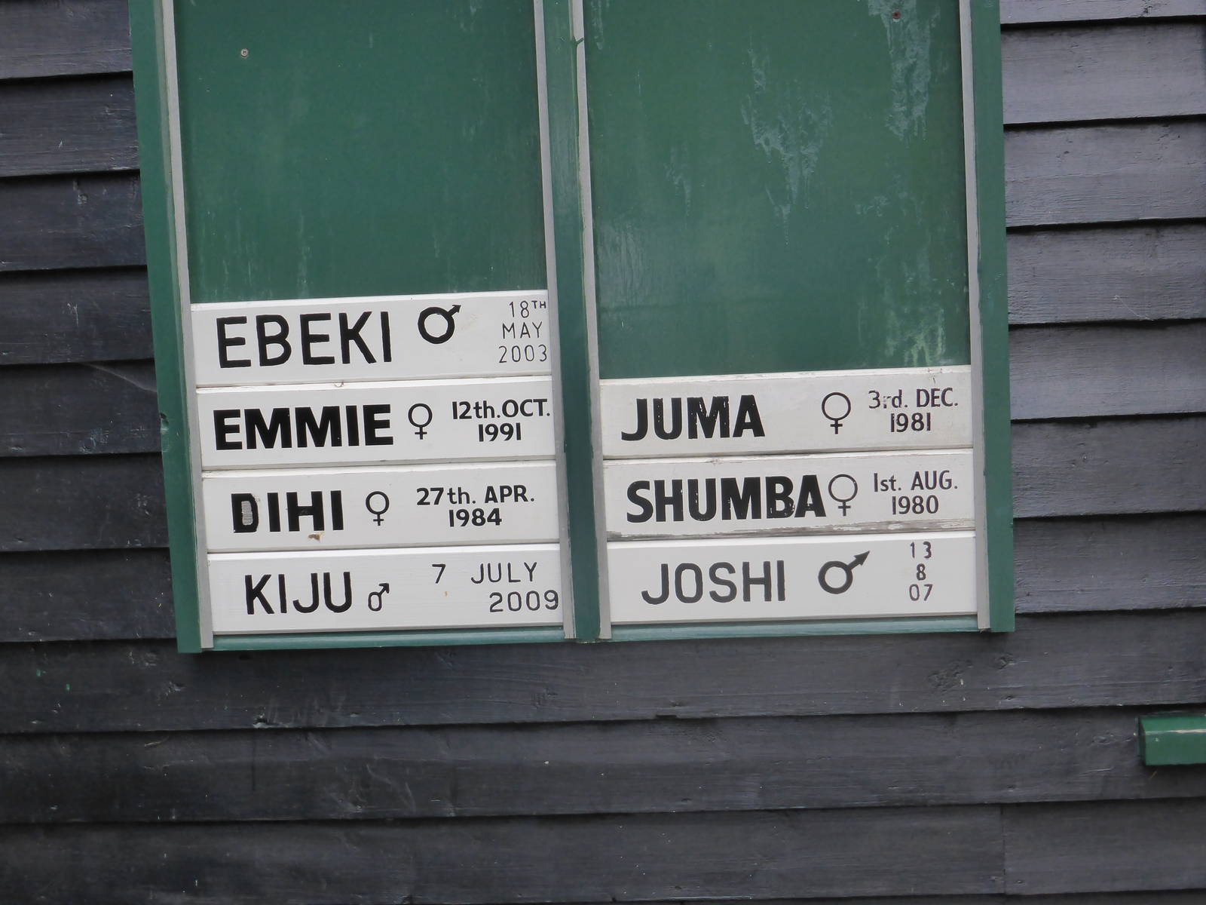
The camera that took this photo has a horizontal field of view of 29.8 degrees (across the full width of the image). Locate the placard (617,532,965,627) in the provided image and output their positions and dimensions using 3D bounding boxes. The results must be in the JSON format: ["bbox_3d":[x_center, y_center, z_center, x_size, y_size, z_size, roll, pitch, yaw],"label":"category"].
[{"bbox_3d":[0.223,0.147,2.673,0.440,0.099,0.018,-2,6,5],"label":"placard"}]

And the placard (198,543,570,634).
[{"bbox_3d":[-0.261,0.163,2.718,0.435,0.101,0.018,-2,6,5],"label":"placard"}]

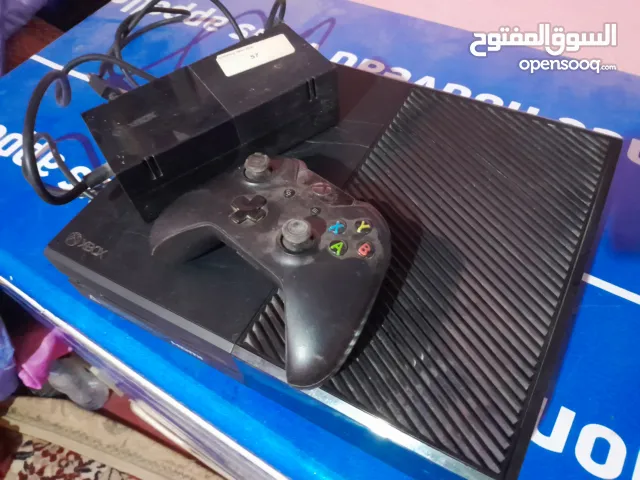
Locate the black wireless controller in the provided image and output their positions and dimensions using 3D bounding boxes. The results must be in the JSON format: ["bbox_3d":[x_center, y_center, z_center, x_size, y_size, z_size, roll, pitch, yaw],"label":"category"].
[{"bbox_3d":[-0.024,-0.001,0.292,0.152,0.062,0.107,38,68,27],"label":"black wireless controller"}]

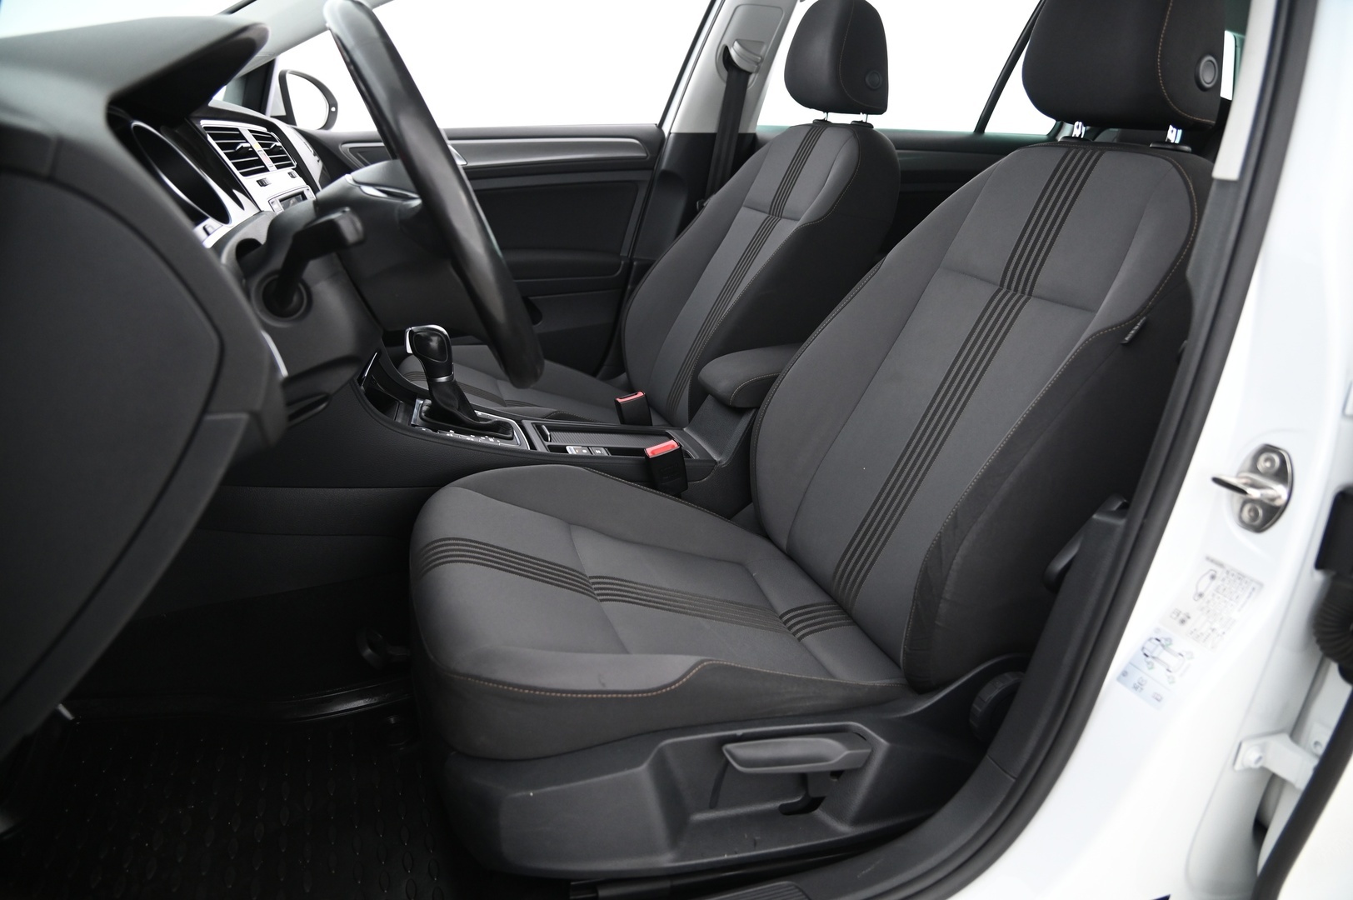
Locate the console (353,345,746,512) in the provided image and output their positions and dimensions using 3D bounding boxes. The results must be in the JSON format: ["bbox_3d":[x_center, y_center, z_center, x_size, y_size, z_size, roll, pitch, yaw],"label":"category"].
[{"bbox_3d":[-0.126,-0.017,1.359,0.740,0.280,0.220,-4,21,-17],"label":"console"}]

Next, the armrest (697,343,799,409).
[{"bbox_3d":[0.182,-0.126,1.423,0.310,0.075,0.160,-7,22,-16],"label":"armrest"}]

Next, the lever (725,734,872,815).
[{"bbox_3d":[0.118,0.314,0.881,0.147,0.070,0.042,3,19,-20],"label":"lever"}]

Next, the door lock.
[{"bbox_3d":[0.439,0.028,0.685,0.036,0.068,0.048,-11,17,-31],"label":"door lock"}]

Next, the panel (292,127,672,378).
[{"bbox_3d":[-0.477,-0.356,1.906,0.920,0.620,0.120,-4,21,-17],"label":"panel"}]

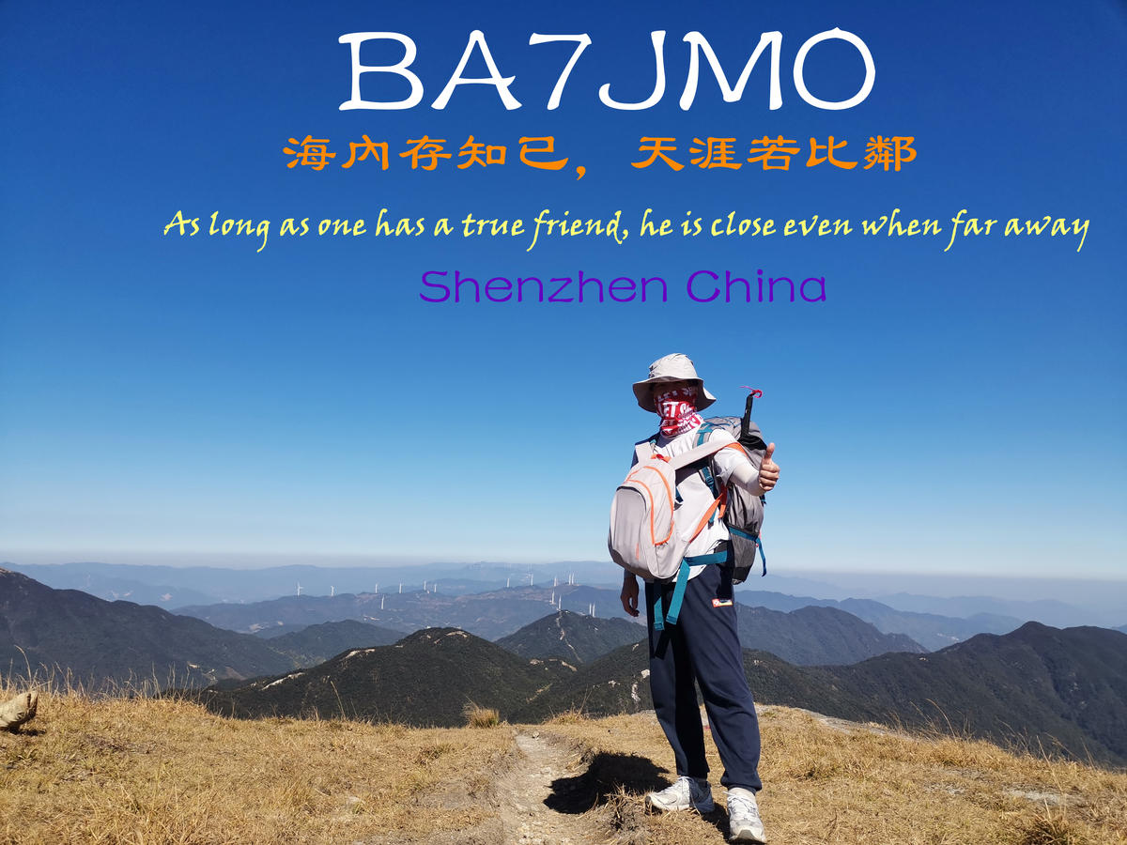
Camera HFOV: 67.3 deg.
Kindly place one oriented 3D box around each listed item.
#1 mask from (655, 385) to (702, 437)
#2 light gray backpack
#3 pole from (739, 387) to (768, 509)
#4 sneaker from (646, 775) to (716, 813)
[{"bbox_3d":[0.439,-0.045,3.258,0.165,0.190,0.190,-3,-10,25],"label":"mask"},{"bbox_3d":[0.372,0.327,3.088,0.300,0.510,0.340,9,-12,-39],"label":"light gray backpack"},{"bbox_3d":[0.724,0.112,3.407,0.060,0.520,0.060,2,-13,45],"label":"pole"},{"bbox_3d":[0.440,1.400,3.183,0.275,0.125,0.105,4,-9,-18],"label":"sneaker"}]

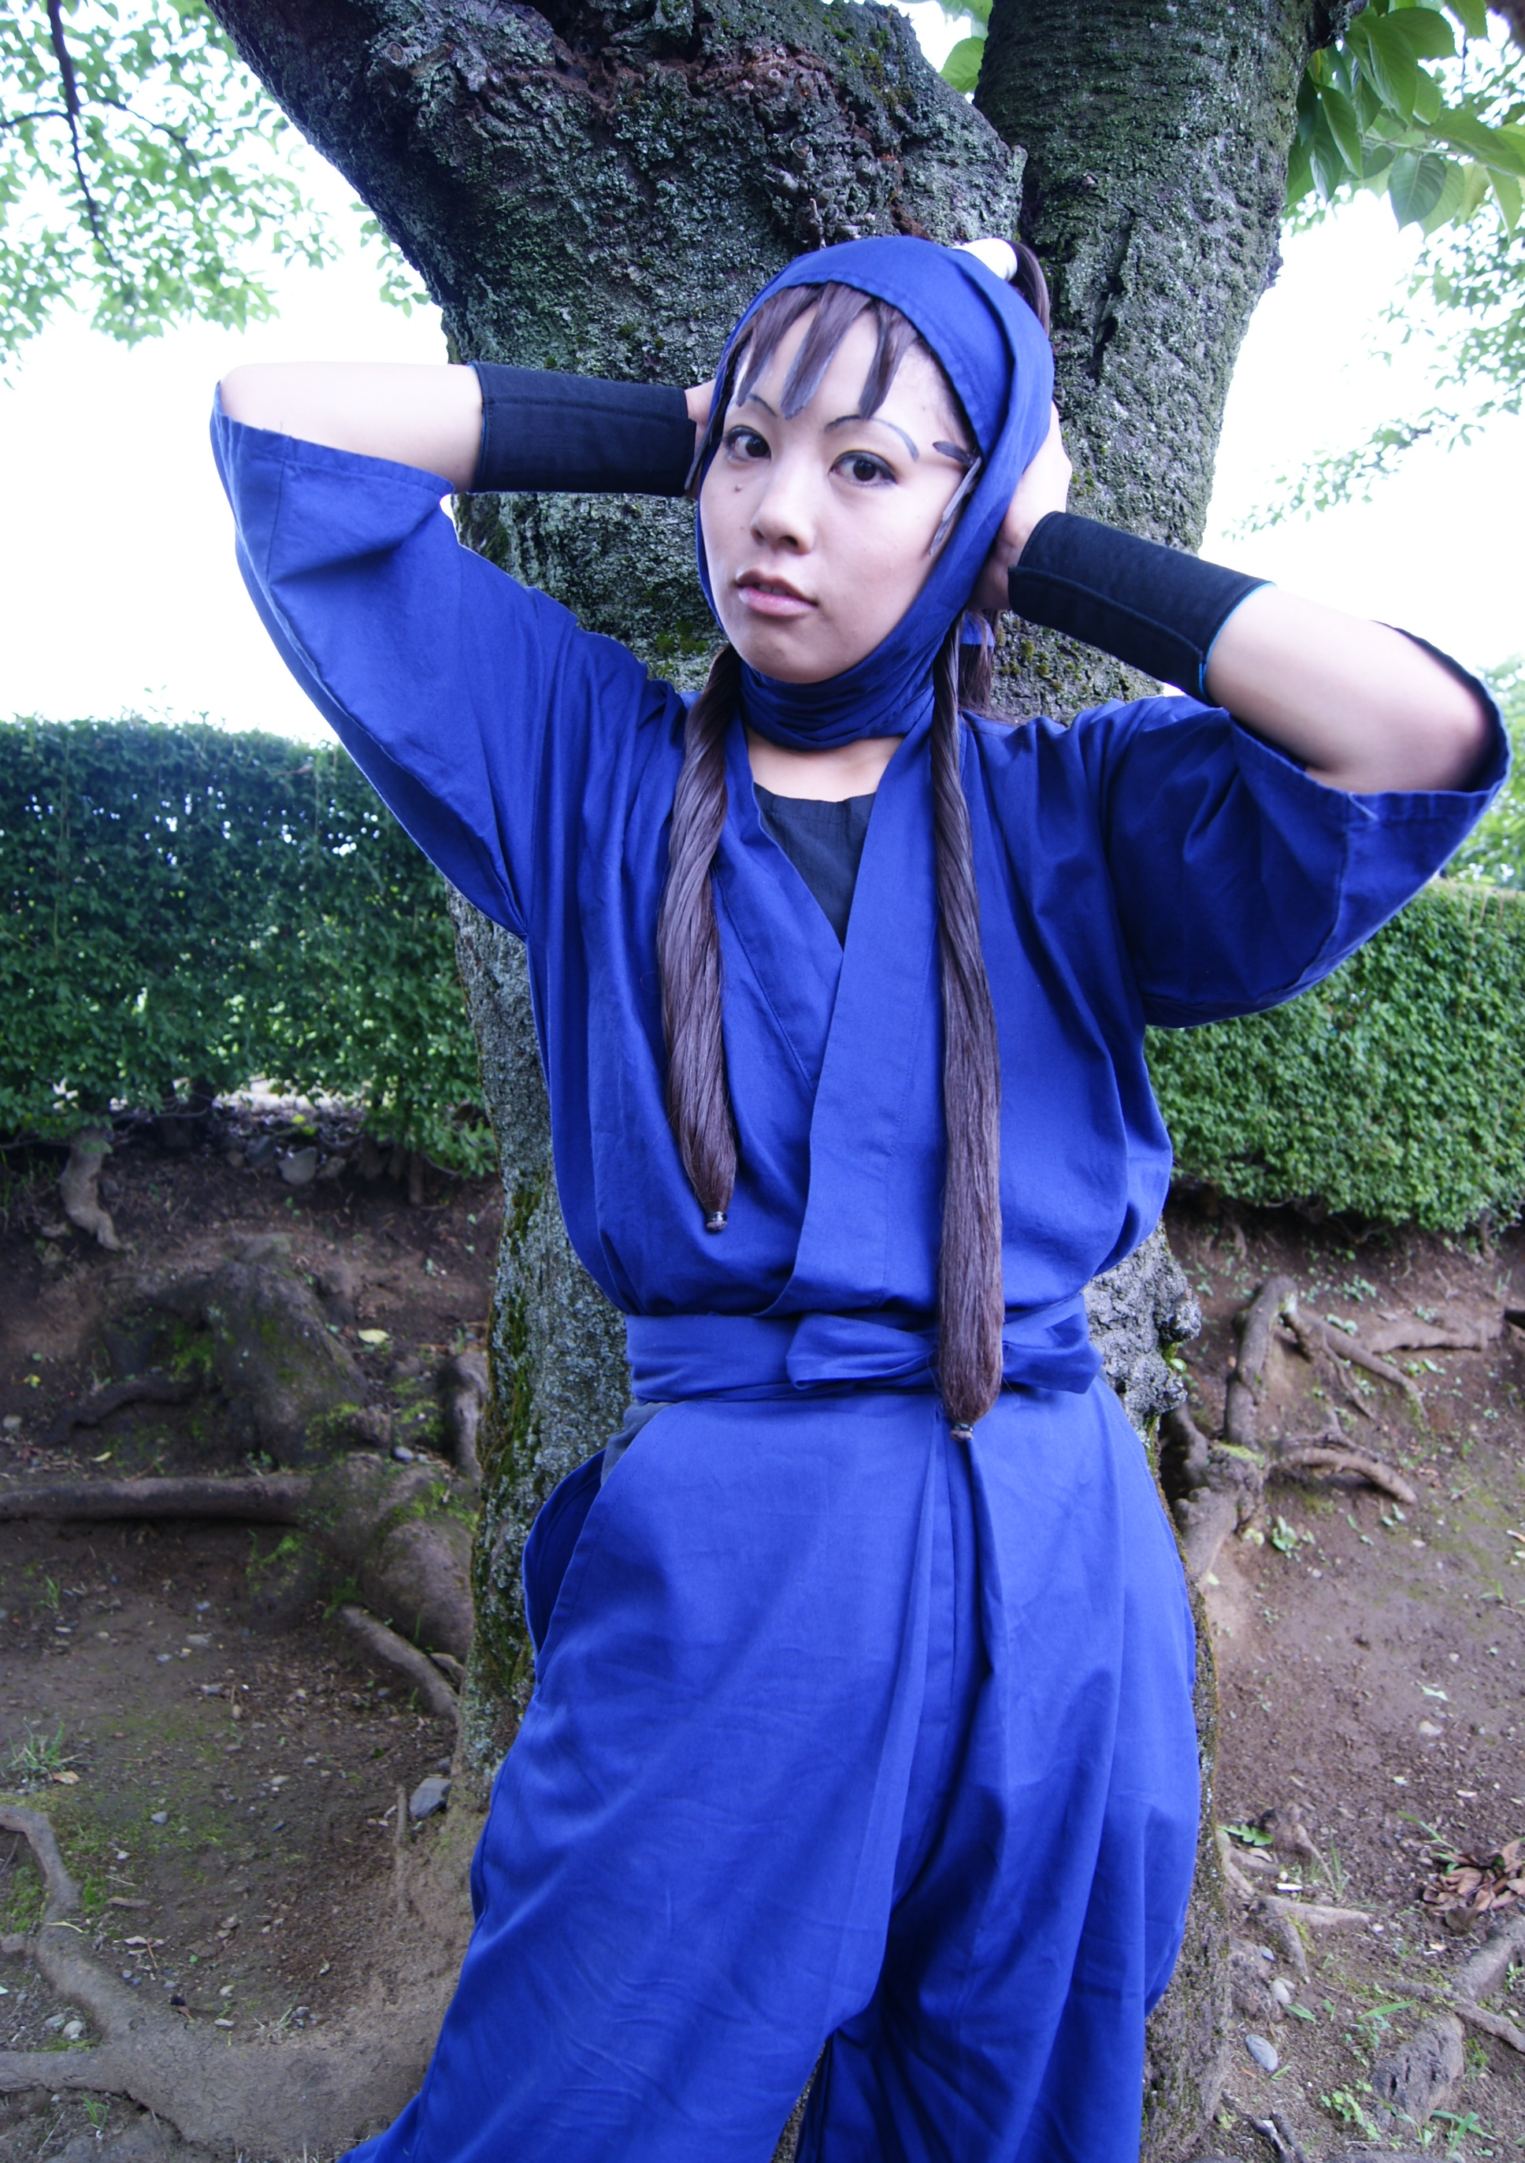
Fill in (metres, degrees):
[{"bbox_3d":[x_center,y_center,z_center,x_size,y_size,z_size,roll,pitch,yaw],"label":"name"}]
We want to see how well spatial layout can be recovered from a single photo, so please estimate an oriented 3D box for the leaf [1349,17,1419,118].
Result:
[{"bbox_3d":[0.581,-0.947,1.600,0.056,0.105,0.035,-15,-19,7],"label":"leaf"}]

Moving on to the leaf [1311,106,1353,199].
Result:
[{"bbox_3d":[0.532,-0.868,1.600,0.042,0.090,0.030,-4,-12,12],"label":"leaf"}]

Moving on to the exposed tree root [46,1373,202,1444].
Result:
[{"bbox_3d":[-1.188,0.607,3.200,0.272,0.100,0.120,-3,9,-25],"label":"exposed tree root"}]

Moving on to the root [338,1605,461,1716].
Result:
[{"bbox_3d":[-0.496,0.787,2.325,0.080,0.070,0.340,-5,10,-38],"label":"root"}]

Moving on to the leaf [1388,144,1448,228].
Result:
[{"bbox_3d":[0.614,-0.837,1.600,0.055,0.083,0.025,12,-17,10],"label":"leaf"}]

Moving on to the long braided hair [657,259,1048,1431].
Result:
[{"bbox_3d":[0.049,-0.127,0.925,0.215,0.630,0.200,2,8,3],"label":"long braided hair"}]

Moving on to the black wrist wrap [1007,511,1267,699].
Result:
[{"bbox_3d":[0.194,-0.253,0.897,0.124,0.064,0.058,28,0,22],"label":"black wrist wrap"}]

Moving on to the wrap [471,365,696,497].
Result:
[{"bbox_3d":[-0.094,-0.347,0.920,0.120,0.064,0.058,-2,0,-15],"label":"wrap"}]

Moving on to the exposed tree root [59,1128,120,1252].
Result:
[{"bbox_3d":[-1.532,0.245,3.900,0.130,0.250,0.170,1,8,0],"label":"exposed tree root"}]

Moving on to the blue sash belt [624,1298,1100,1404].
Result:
[{"bbox_3d":[0.057,0.154,0.985,0.275,0.062,0.200,0,-2,-6],"label":"blue sash belt"}]

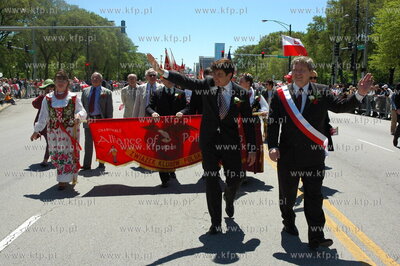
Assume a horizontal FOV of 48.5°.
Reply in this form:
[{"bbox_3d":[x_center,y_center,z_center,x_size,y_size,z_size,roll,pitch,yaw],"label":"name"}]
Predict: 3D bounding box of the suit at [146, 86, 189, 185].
[{"bbox_3d":[-0.488,0.037,6.665,0.620,1.430,0.420,0,6,0],"label":"suit"}]

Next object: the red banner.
[{"bbox_3d":[-0.462,0.165,6.508,2.320,0.800,0.080,0,6,3],"label":"red banner"}]

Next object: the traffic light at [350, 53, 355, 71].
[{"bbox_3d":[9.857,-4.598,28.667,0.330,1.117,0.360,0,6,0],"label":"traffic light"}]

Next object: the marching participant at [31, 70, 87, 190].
[{"bbox_3d":[-2.081,-0.056,6.554,0.800,1.700,0.450,1,6,5],"label":"marching participant"}]

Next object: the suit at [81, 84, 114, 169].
[{"bbox_3d":[-1.800,-0.099,7.841,0.569,1.430,0.420,0,7,0],"label":"suit"}]

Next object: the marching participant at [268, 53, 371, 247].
[{"bbox_3d":[1.151,0.158,4.314,0.980,1.770,0.600,0,6,0],"label":"marching participant"}]

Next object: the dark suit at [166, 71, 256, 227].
[{"bbox_3d":[0.118,0.160,4.649,0.925,1.570,0.580,1,7,7],"label":"dark suit"}]

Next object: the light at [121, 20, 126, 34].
[{"bbox_3d":[-6.364,-8.792,36.800,0.350,1.070,0.360,0,7,-1],"label":"light"}]

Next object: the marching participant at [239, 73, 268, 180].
[{"bbox_3d":[0.798,-0.079,6.887,0.506,1.670,0.480,1,7,11],"label":"marching participant"}]

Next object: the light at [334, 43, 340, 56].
[{"bbox_3d":[10.223,-6.196,33.017,0.340,1.004,0.360,0,6,0],"label":"light"}]

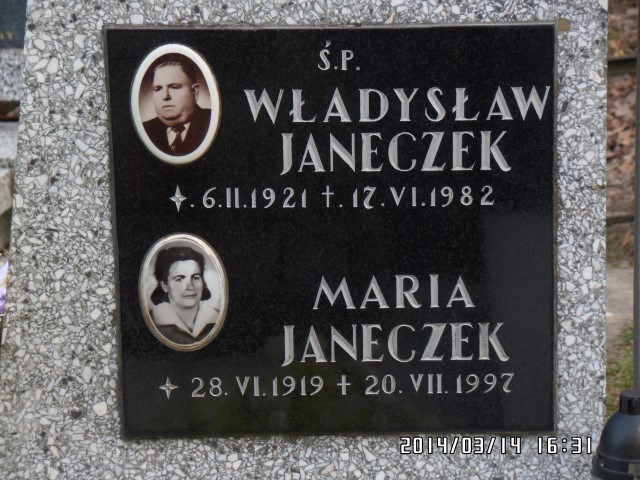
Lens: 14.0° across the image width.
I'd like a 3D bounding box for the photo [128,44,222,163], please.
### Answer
[{"bbox_3d":[-0.144,-0.136,2.607,0.090,0.123,0.010,-1,15,2],"label":"photo"}]

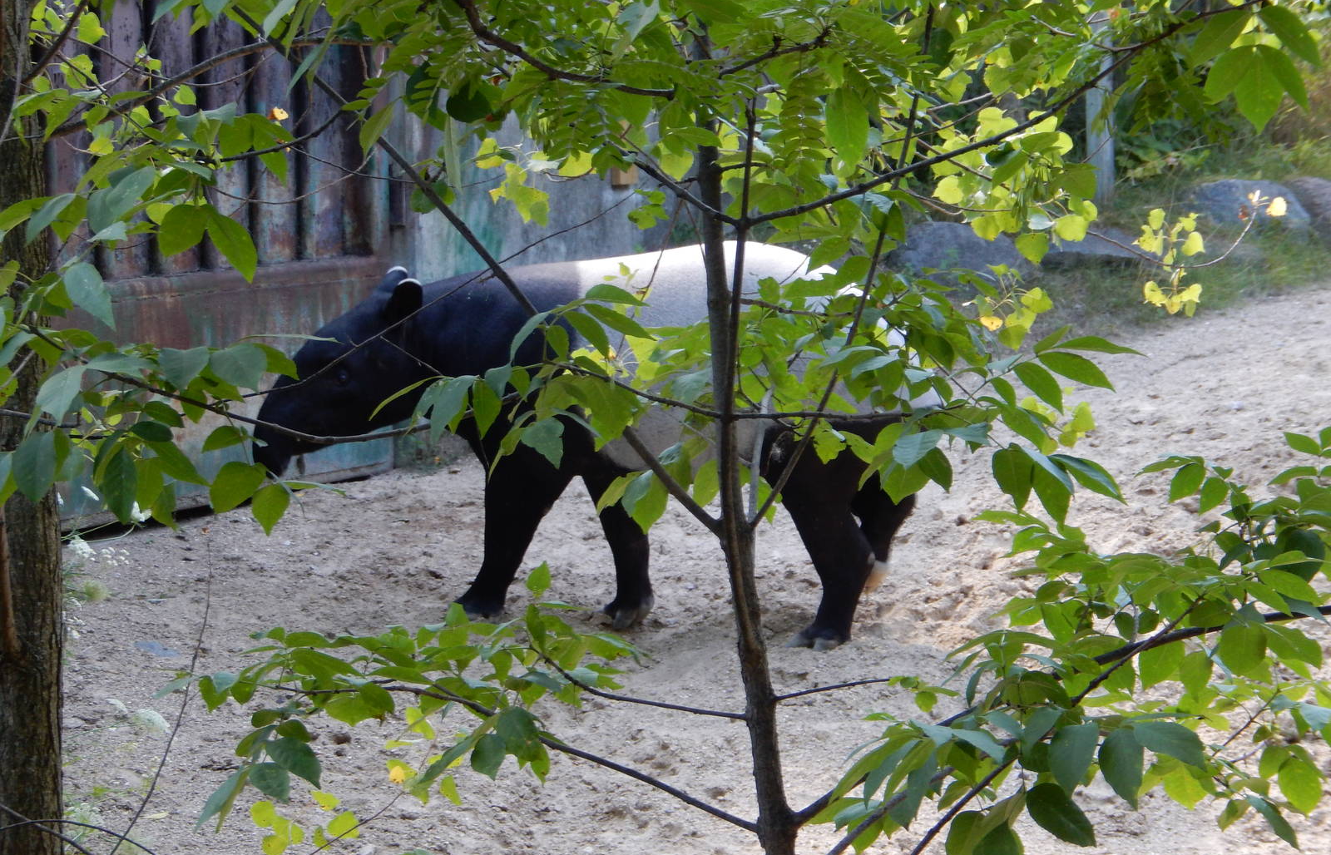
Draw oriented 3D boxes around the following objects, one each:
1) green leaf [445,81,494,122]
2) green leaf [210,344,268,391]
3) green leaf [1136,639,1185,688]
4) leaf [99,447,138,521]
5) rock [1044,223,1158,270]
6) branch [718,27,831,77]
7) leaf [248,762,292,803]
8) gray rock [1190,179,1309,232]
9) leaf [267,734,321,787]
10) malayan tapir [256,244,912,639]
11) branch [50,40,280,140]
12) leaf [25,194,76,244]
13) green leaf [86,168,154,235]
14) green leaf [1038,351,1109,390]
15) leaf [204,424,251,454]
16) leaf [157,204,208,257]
[{"bbox_3d":[-0.240,-0.400,5.500,0.060,0.057,0.020,0,6,0],"label":"green leaf"},{"bbox_3d":[-0.607,-0.085,6.400,0.075,0.078,0.020,-15,-29,-7],"label":"green leaf"},{"bbox_3d":[0.606,0.288,5.500,0.059,0.074,0.020,19,6,-2],"label":"green leaf"},{"bbox_3d":[-0.656,0.068,5.400,0.046,0.092,0.020,0,6,0],"label":"leaf"},{"bbox_3d":[1.873,-0.777,19.500,0.550,0.190,0.380,2,7,14],"label":"rock"},{"bbox_3d":[0.133,-0.458,5.500,0.149,0.025,0.030,-22,6,2],"label":"branch"},{"bbox_3d":[-0.572,0.512,6.500,0.055,0.080,0.020,-37,-18,-17],"label":"leaf"},{"bbox_3d":[2.850,-1.086,22.000,0.631,0.285,0.450,0,6,0],"label":"gray rock"},{"bbox_3d":[-0.537,0.483,6.500,0.055,0.105,0.022,-39,-18,-18],"label":"leaf"},{"bbox_3d":[-0.197,0.040,11.900,1.820,1.030,0.560,2,7,14],"label":"malayan tapir"},{"bbox_3d":[-0.690,-0.465,6.200,0.344,0.040,0.060,-23,6,2],"label":"branch"},{"bbox_3d":[-0.752,-0.256,5.500,0.033,0.084,0.020,44,5,-4],"label":"leaf"},{"bbox_3d":[-0.774,-0.323,6.400,0.065,0.125,0.025,38,-15,17],"label":"green leaf"},{"bbox_3d":[0.582,-0.081,6.400,0.120,0.045,0.020,22,-26,11],"label":"green leaf"},{"bbox_3d":[-0.625,0.015,6.400,0.075,0.048,0.018,7,-38,6],"label":"leaf"},{"bbox_3d":[-0.687,-0.280,6.400,0.068,0.088,0.020,30,-15,14],"label":"leaf"}]

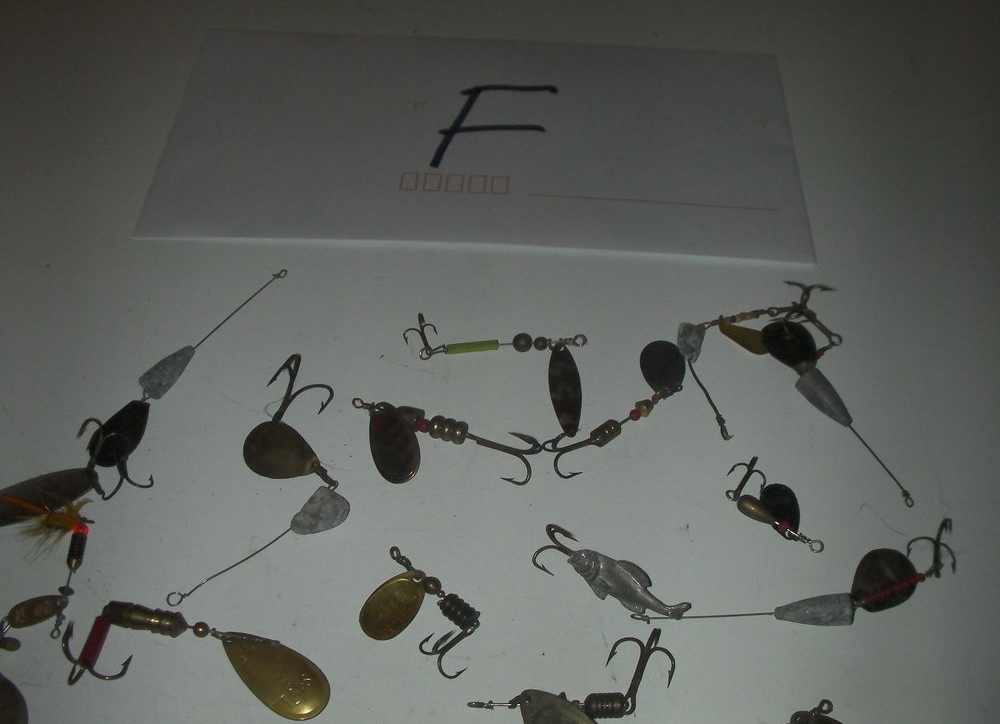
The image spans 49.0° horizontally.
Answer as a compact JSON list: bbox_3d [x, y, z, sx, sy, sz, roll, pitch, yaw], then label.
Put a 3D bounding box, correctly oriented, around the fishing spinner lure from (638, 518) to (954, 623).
[{"bbox_3d":[0.077,0.058,0.273,0.086,0.013,0.016,-12,53,-10],"label":"fishing spinner lure"}]

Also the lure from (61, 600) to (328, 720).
[{"bbox_3d":[-0.072,0.070,0.262,0.065,0.012,0.021,6,52,4],"label":"lure"}]

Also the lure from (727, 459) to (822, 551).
[{"bbox_3d":[0.074,0.037,0.291,0.031,0.010,0.013,31,57,22],"label":"lure"}]

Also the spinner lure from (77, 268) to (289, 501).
[{"bbox_3d":[-0.094,-0.001,0.318,0.029,0.011,0.092,15,53,11],"label":"spinner lure"}]

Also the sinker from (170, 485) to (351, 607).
[{"bbox_3d":[-0.062,0.048,0.282,0.050,0.006,0.009,-33,59,-24],"label":"sinker"}]

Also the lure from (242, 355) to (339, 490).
[{"bbox_3d":[-0.054,0.015,0.305,0.029,0.012,0.036,11,52,8],"label":"lure"}]

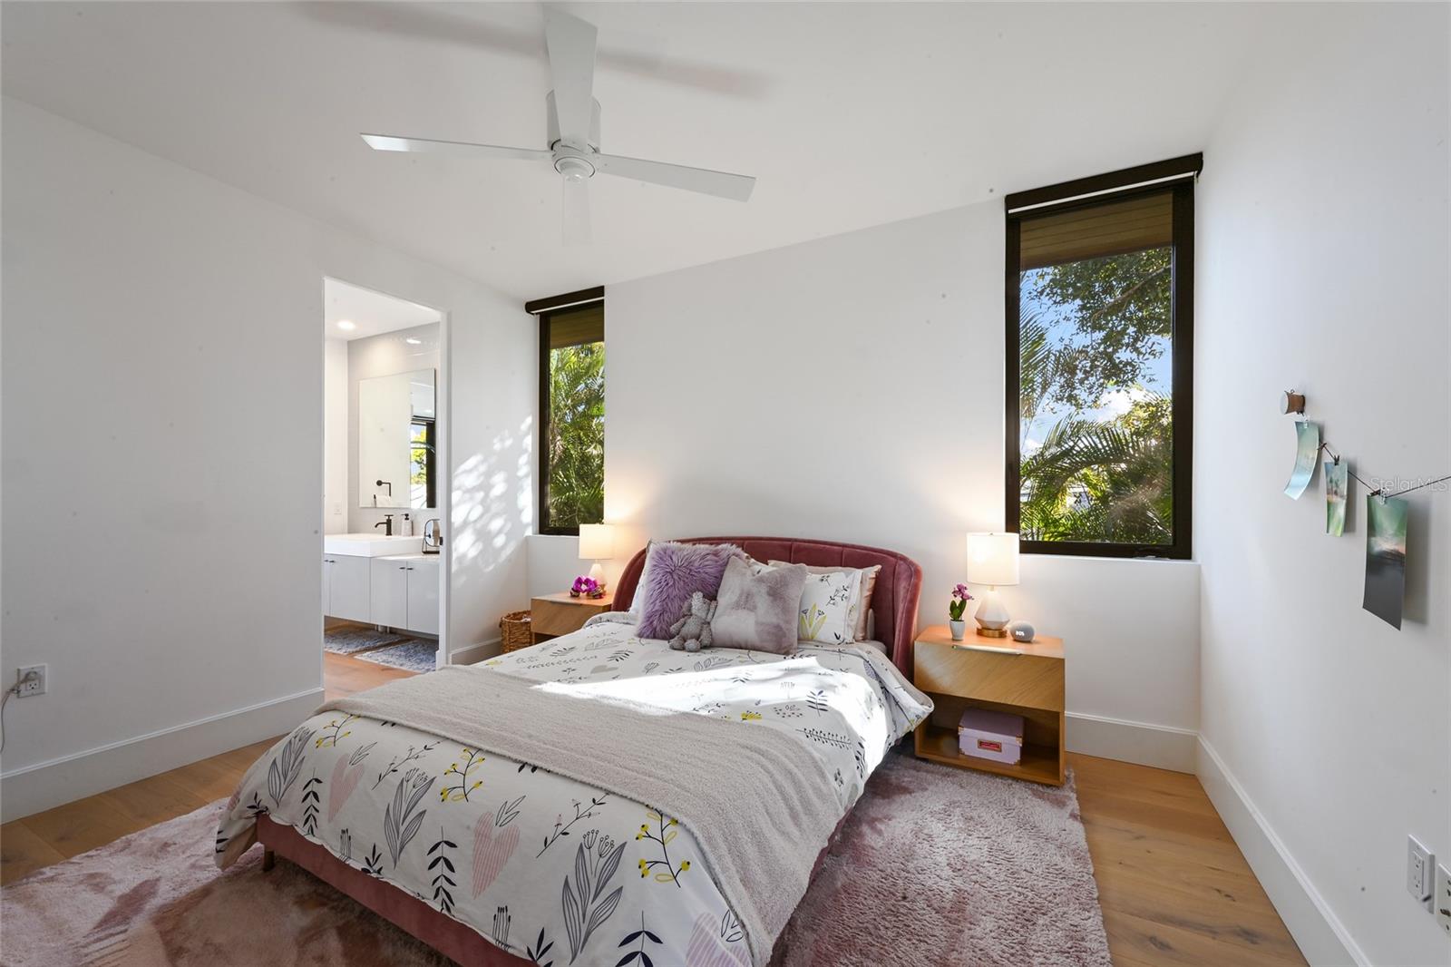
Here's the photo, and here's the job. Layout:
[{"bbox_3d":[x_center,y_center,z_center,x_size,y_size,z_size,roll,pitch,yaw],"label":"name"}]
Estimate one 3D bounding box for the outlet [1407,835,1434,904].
[{"bbox_3d":[1.322,0.744,1.075,0.008,0.112,0.072,0,-1,28],"label":"outlet"}]

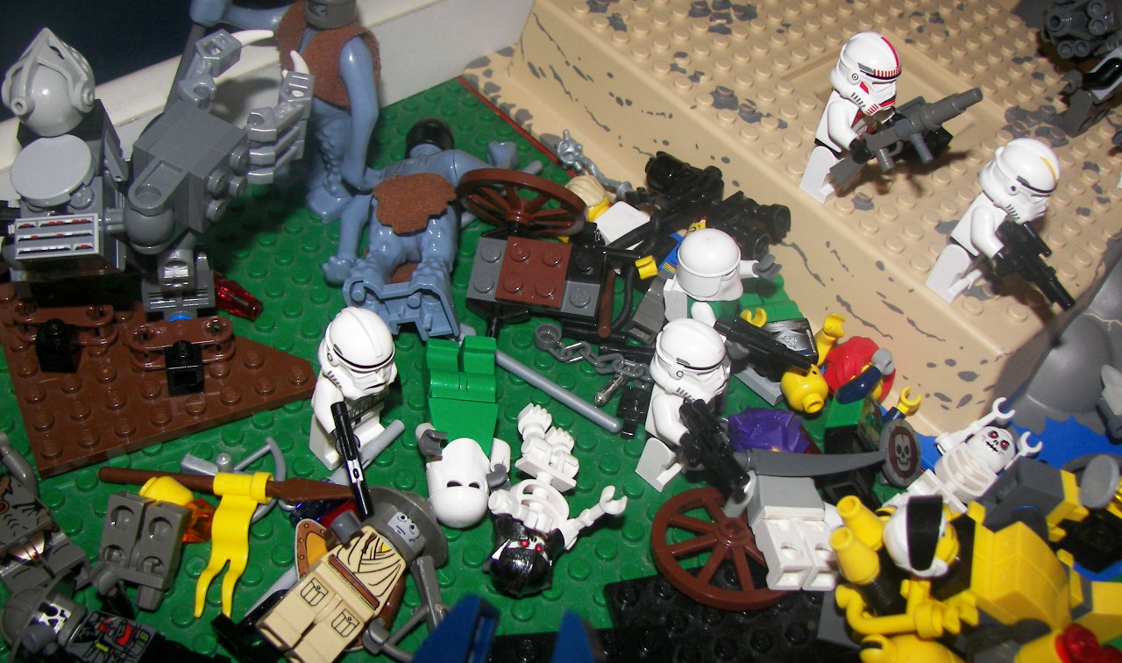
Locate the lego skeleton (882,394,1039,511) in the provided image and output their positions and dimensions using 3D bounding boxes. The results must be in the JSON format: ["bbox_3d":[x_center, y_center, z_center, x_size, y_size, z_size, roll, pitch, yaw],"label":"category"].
[{"bbox_3d":[0.095,0.033,0.274,0.046,0.011,0.020,-30,61,-32],"label":"lego skeleton"}]

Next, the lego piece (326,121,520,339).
[{"bbox_3d":[-0.035,-0.032,0.300,0.047,0.021,0.072,7,48,-6],"label":"lego piece"}]

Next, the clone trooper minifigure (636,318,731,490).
[{"bbox_3d":[0.027,0.017,0.257,0.023,0.042,0.016,-30,53,-32],"label":"clone trooper minifigure"}]

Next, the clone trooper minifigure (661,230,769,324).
[{"bbox_3d":[0.034,-0.009,0.285,0.017,0.039,0.023,-12,53,-21],"label":"clone trooper minifigure"}]

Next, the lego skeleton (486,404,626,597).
[{"bbox_3d":[-0.001,0.036,0.253,0.029,0.013,0.044,15,48,1],"label":"lego skeleton"}]

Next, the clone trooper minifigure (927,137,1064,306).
[{"bbox_3d":[0.099,-0.025,0.262,0.023,0.042,0.016,-30,61,-32],"label":"clone trooper minifigure"}]

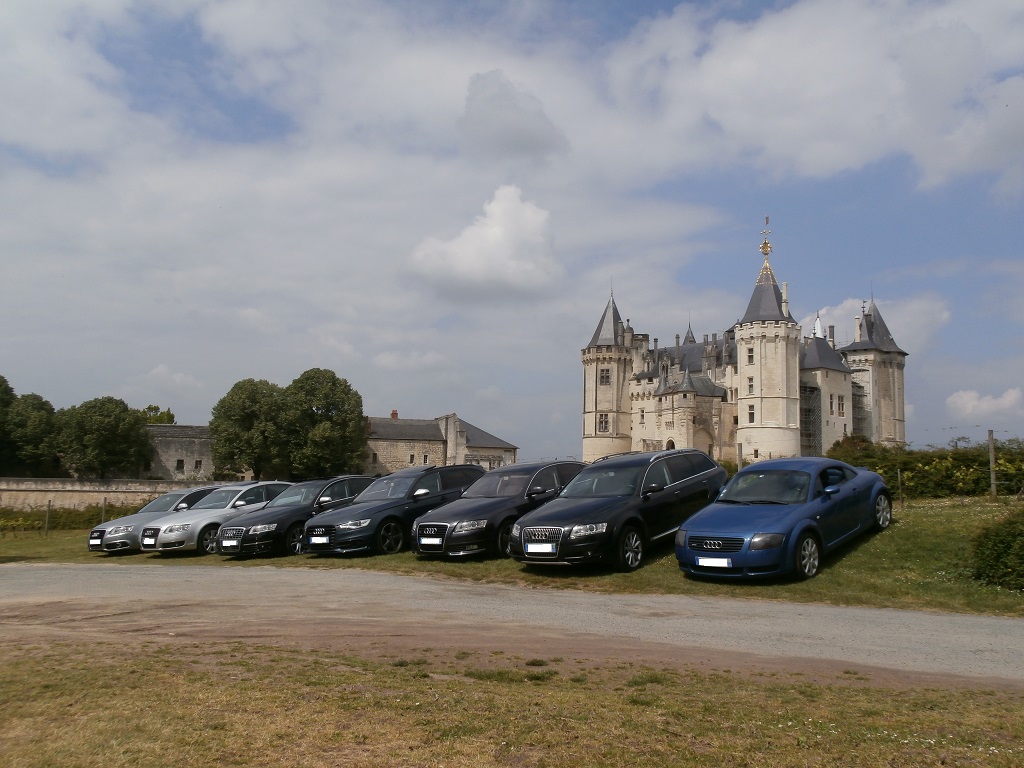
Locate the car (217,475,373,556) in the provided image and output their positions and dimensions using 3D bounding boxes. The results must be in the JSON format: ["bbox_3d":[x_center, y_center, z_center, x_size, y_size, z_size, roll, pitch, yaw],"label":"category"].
[{"bbox_3d":[-4.186,2.796,19.462,1.855,1.459,4.923,-7,-2,34],"label":"car"}]

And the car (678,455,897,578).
[{"bbox_3d":[3.903,1.762,12.624,1.764,1.346,4.049,-7,2,45],"label":"car"}]

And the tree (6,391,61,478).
[{"bbox_3d":[-50.246,5.763,93.000,6.916,9.745,6.916,1,-5,0],"label":"tree"}]

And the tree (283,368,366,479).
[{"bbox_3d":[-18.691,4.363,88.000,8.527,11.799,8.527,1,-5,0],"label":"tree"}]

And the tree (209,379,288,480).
[{"bbox_3d":[-26.127,4.859,88.000,8.329,10.808,8.329,1,-5,0],"label":"tree"}]

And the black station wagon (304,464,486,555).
[{"bbox_3d":[-1.976,2.497,18.078,1.874,1.461,4.927,-9,-4,38],"label":"black station wagon"}]

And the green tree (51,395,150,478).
[{"bbox_3d":[-42.553,5.909,92.000,10.159,9.226,10.159,1,-5,0],"label":"green tree"}]

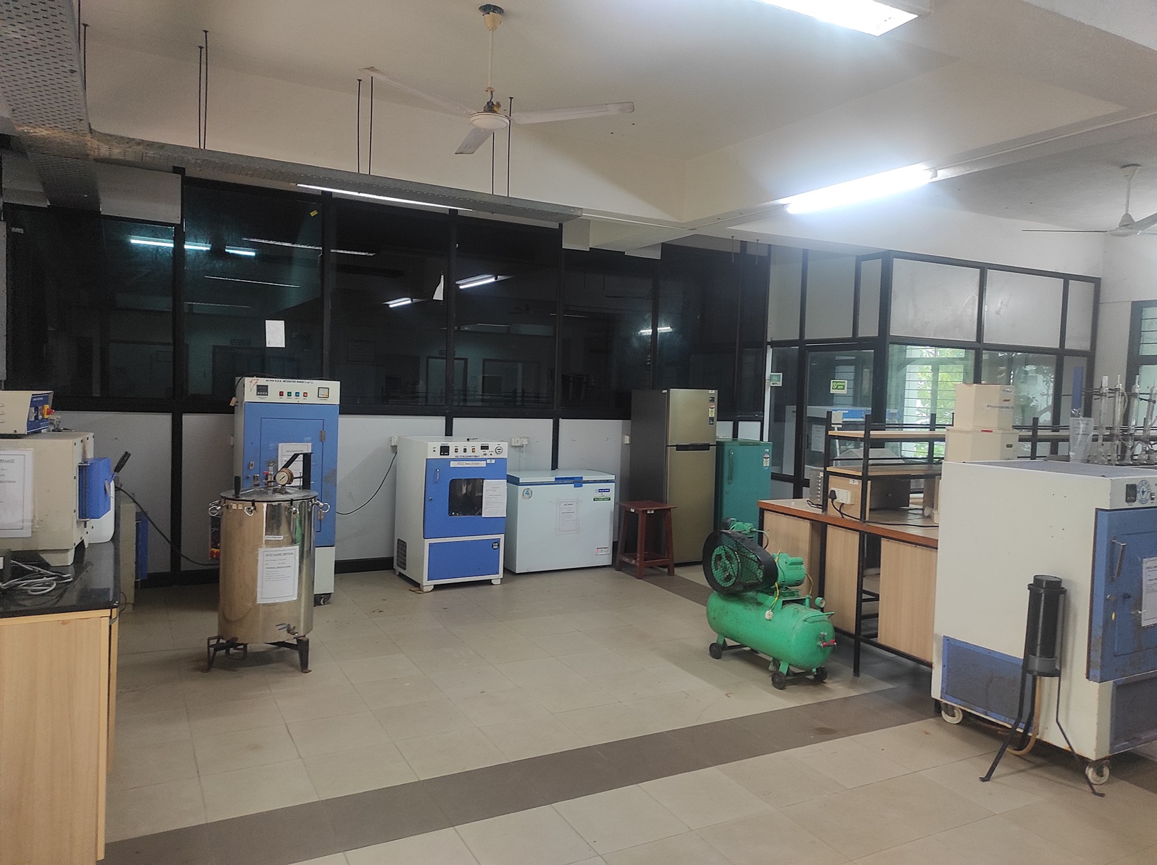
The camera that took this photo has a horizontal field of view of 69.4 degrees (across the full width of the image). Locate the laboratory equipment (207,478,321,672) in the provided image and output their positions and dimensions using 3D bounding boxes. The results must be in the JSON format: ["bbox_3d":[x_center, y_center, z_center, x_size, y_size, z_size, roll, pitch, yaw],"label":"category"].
[{"bbox_3d":[-1.776,0.768,4.790,0.590,1.100,0.590,0,4,-31],"label":"laboratory equipment"}]

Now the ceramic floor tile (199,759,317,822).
[{"bbox_3d":[-1.270,1.416,3.312,0.398,0.010,0.396,0,4,-28],"label":"ceramic floor tile"}]

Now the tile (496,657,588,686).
[{"bbox_3d":[-0.230,1.374,4.778,0.400,0.010,0.400,0,3,-28],"label":"tile"}]

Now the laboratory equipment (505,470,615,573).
[{"bbox_3d":[-0.228,0.799,7.617,0.968,0.850,0.568,0,3,-28],"label":"laboratory equipment"}]

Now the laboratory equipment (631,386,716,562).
[{"bbox_3d":[0.901,0.403,8.094,0.555,1.625,0.660,0,4,-28],"label":"laboratory equipment"}]

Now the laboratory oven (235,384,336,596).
[{"bbox_3d":[-2.152,0.426,6.117,0.640,1.628,0.620,0,3,-28],"label":"laboratory oven"}]

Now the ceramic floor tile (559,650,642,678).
[{"bbox_3d":[0.116,1.374,4.969,0.400,0.010,0.396,0,4,-28],"label":"ceramic floor tile"}]

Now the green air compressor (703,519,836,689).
[{"bbox_3d":[1.129,0.989,4.926,0.430,0.840,0.890,0,4,-28],"label":"green air compressor"}]

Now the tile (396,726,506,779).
[{"bbox_3d":[-0.570,1.423,3.705,0.400,0.010,0.398,0,4,-28],"label":"tile"}]

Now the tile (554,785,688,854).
[{"bbox_3d":[0.163,1.477,3.189,0.400,0.010,0.400,0,4,-28],"label":"tile"}]

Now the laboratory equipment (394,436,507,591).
[{"bbox_3d":[-1.065,0.641,6.924,0.690,1.170,0.680,0,4,-32],"label":"laboratory equipment"}]

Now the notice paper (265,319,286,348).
[{"bbox_3d":[-2.379,-0.774,6.558,0.140,0.208,0.002,0,4,-28],"label":"notice paper"}]

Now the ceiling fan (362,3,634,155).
[{"bbox_3d":[-0.419,-1.715,3.934,1.280,0.590,1.220,1,3,-18],"label":"ceiling fan"}]

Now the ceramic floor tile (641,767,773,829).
[{"bbox_3d":[0.511,1.469,3.356,0.400,0.010,0.400,0,3,-28],"label":"ceramic floor tile"}]

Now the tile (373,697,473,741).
[{"bbox_3d":[-0.750,1.394,4.038,0.398,0.010,0.396,0,4,-28],"label":"tile"}]

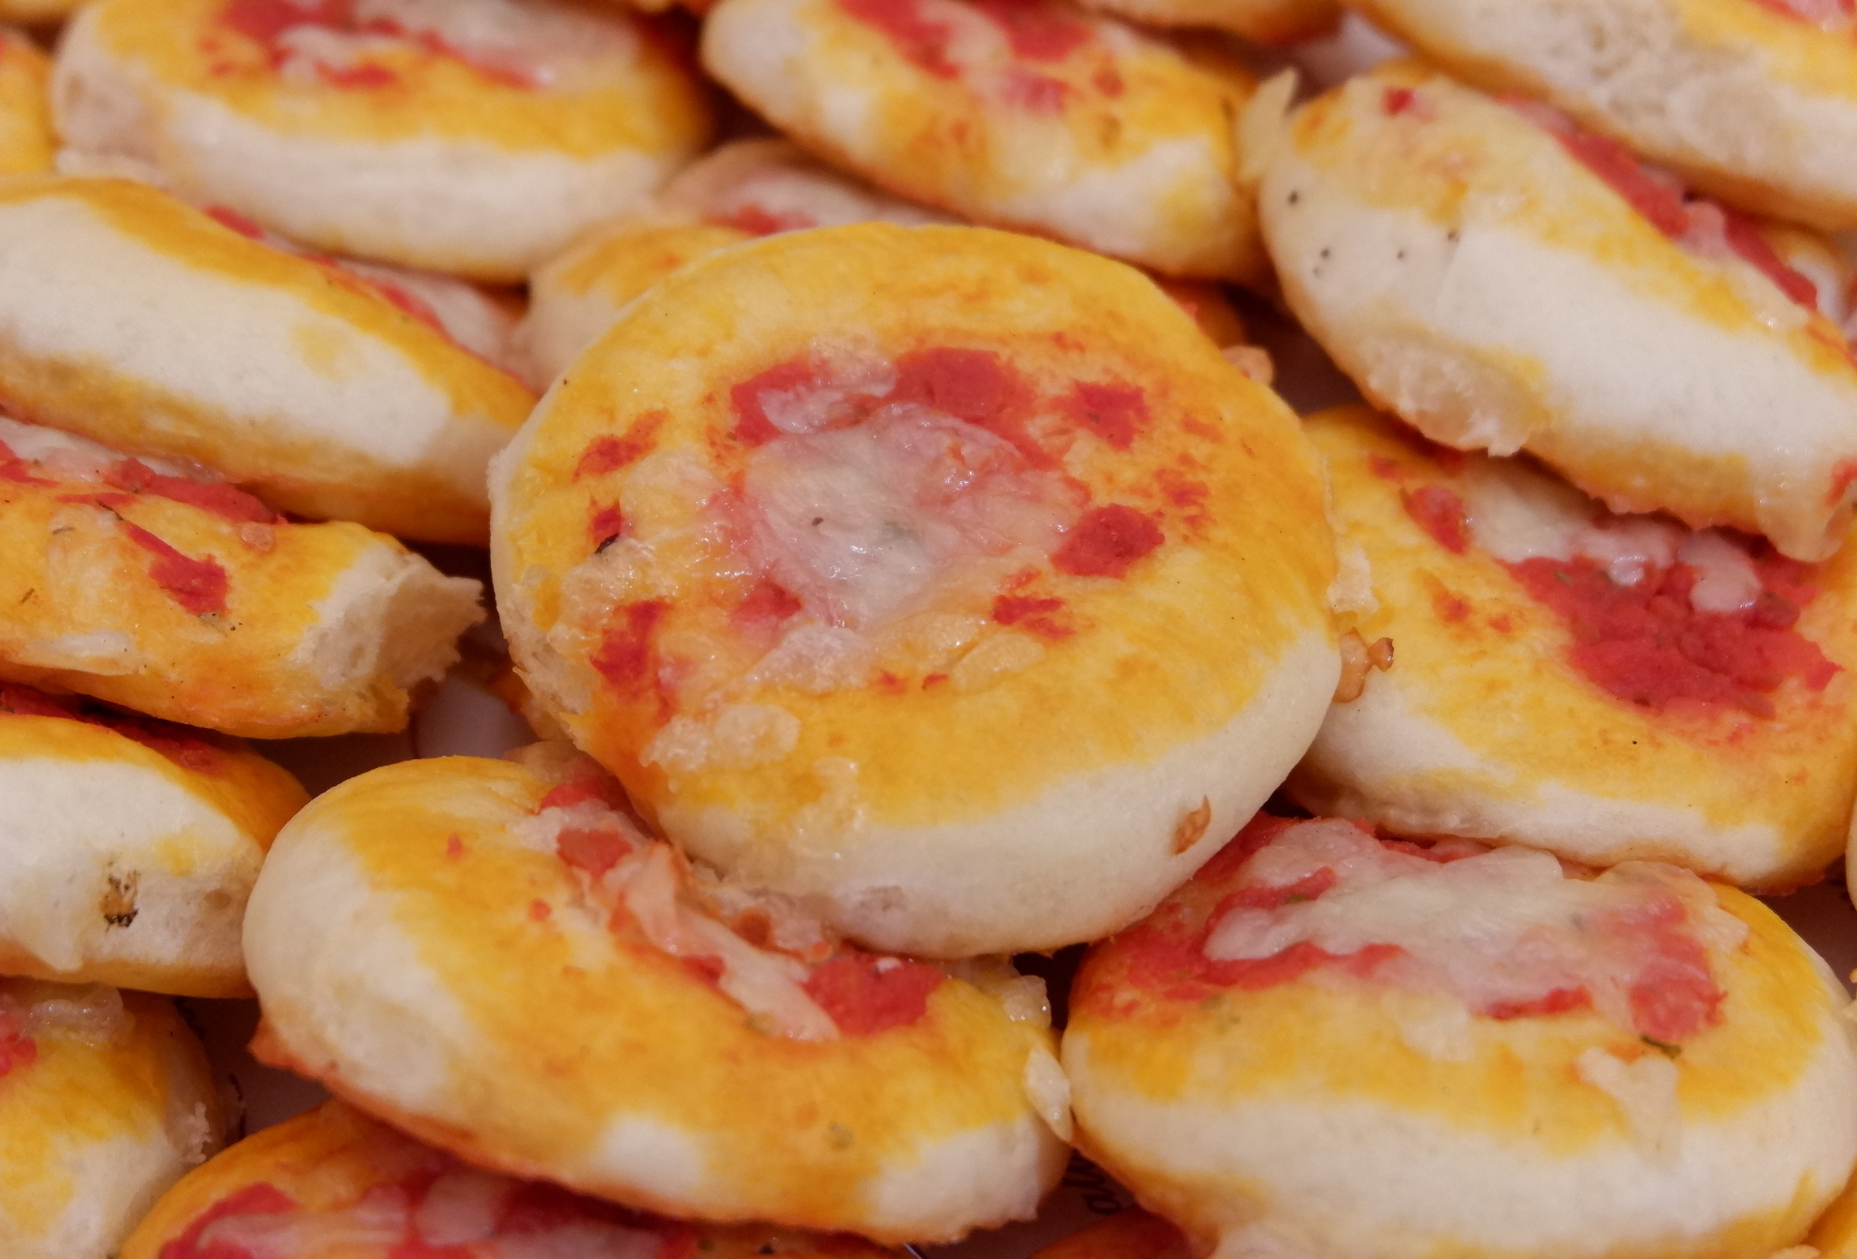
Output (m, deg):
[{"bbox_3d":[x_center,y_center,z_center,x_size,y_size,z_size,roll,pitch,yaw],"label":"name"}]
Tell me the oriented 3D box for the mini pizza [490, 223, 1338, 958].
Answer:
[{"bbox_3d":[-0.001,-0.005,0.357,0.077,0.021,0.077,0,53,0],"label":"mini pizza"}]

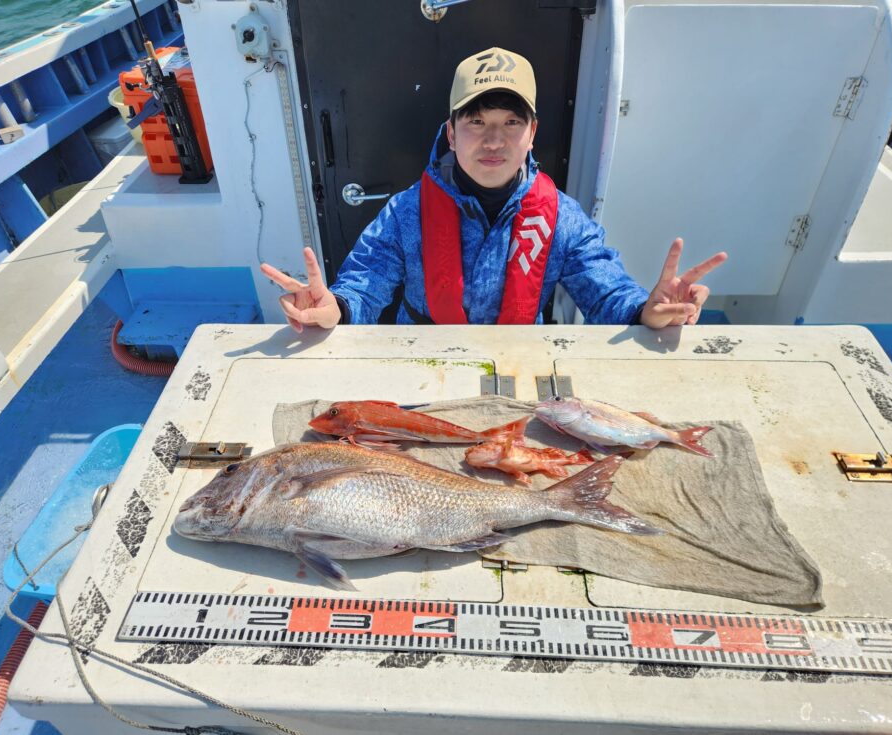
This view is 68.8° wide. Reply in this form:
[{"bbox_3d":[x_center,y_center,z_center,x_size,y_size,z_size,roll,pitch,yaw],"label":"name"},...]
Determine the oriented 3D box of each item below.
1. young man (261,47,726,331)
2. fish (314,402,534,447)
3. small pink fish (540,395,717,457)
[{"bbox_3d":[0.097,-0.141,1.403,0.800,1.020,0.520,1,40,2],"label":"young man"},{"bbox_3d":[-0.045,0.083,0.958,0.325,0.072,0.058,1,-3,2],"label":"fish"},{"bbox_3d":[0.260,0.081,0.960,0.252,0.047,0.080,11,50,10],"label":"small pink fish"}]

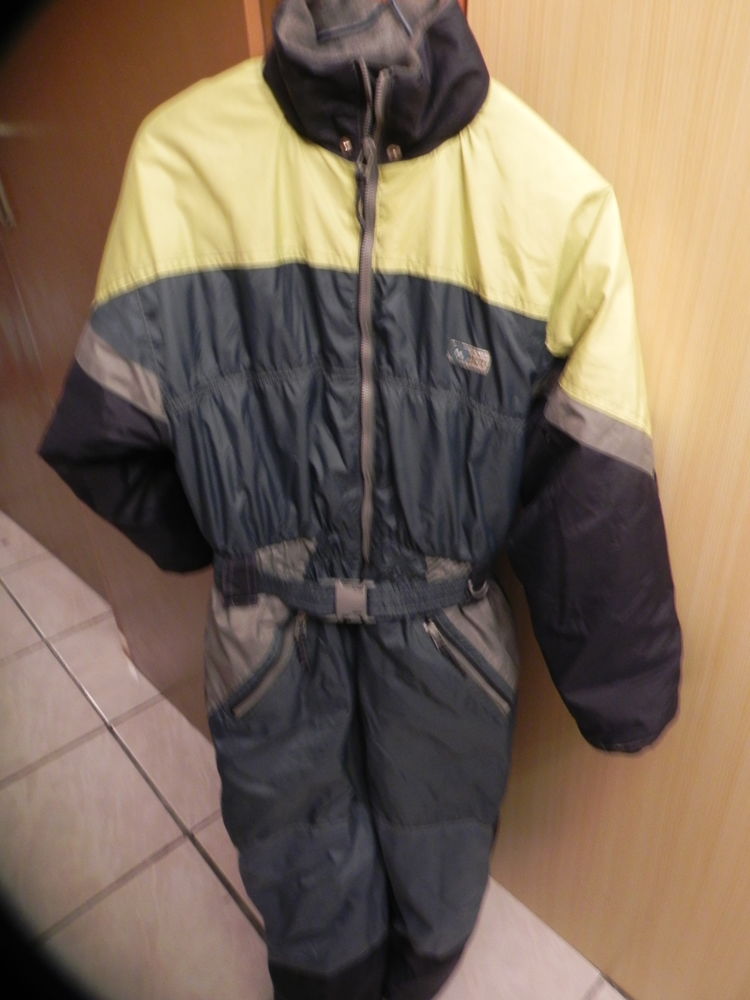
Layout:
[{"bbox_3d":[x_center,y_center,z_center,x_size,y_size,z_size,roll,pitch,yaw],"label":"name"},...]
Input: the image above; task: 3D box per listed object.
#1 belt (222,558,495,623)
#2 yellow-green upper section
[{"bbox_3d":[-0.028,0.105,0.865,0.305,0.080,0.120,4,33,8],"label":"belt"},{"bbox_3d":[-0.006,-0.214,0.670,0.530,0.290,0.200,7,34,12],"label":"yellow-green upper section"}]

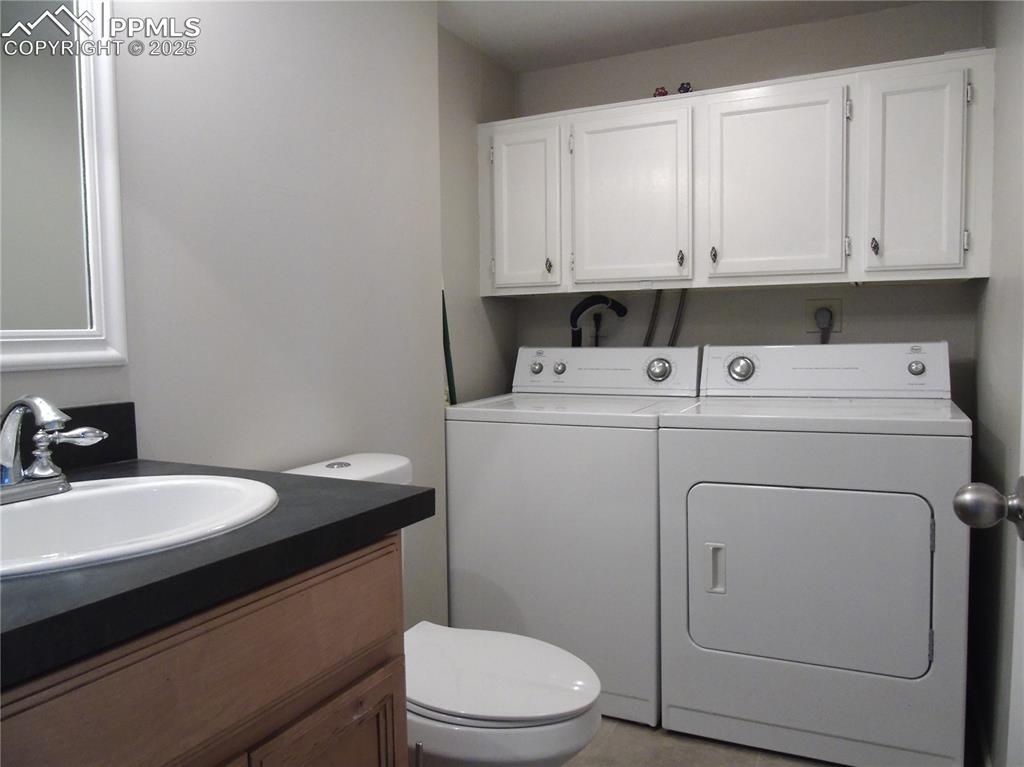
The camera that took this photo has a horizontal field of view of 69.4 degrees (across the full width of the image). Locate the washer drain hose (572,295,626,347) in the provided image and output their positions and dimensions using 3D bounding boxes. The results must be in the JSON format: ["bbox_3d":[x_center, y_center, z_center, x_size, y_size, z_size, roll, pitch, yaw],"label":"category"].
[{"bbox_3d":[0.323,-0.234,2.805,0.220,0.213,0.075,1,4,26],"label":"washer drain hose"}]

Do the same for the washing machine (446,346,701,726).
[{"bbox_3d":[0.244,0.430,2.519,0.685,1.103,0.655,1,4,26],"label":"washing machine"}]

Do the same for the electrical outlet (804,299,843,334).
[{"bbox_3d":[1.050,-0.228,2.497,0.117,0.116,0.015,1,4,26],"label":"electrical outlet"}]

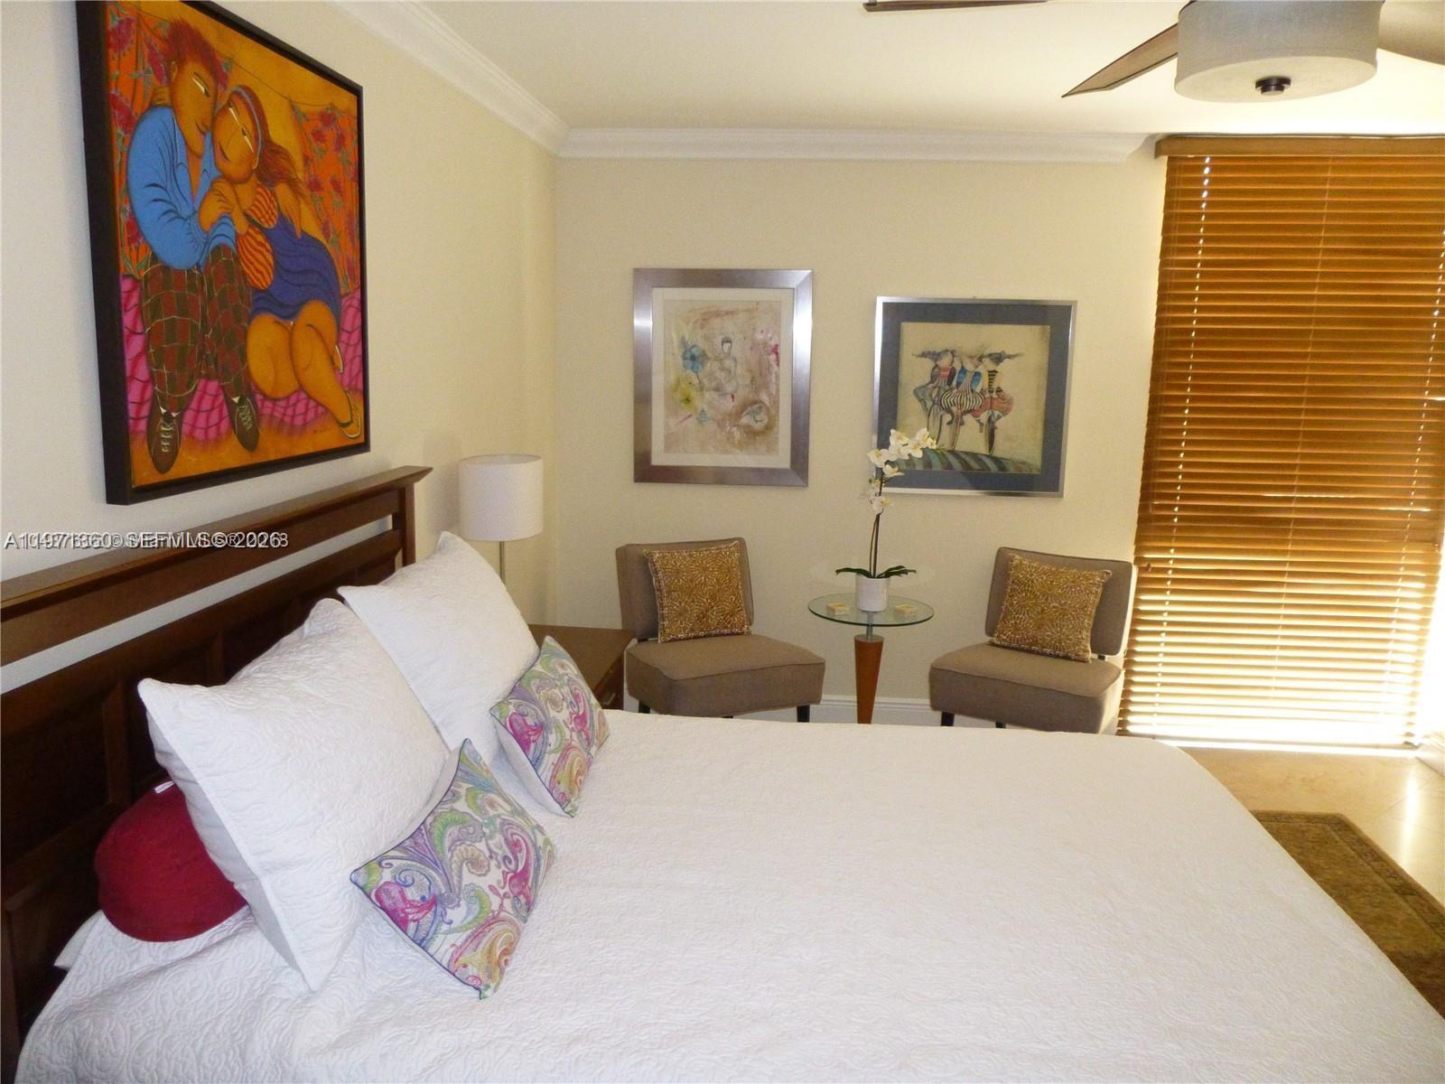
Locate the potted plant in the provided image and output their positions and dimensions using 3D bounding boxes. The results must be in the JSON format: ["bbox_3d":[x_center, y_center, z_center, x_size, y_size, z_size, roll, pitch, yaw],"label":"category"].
[{"bbox_3d":[0.607,-0.079,3.887,0.366,0.670,0.230,2,10,5],"label":"potted plant"}]

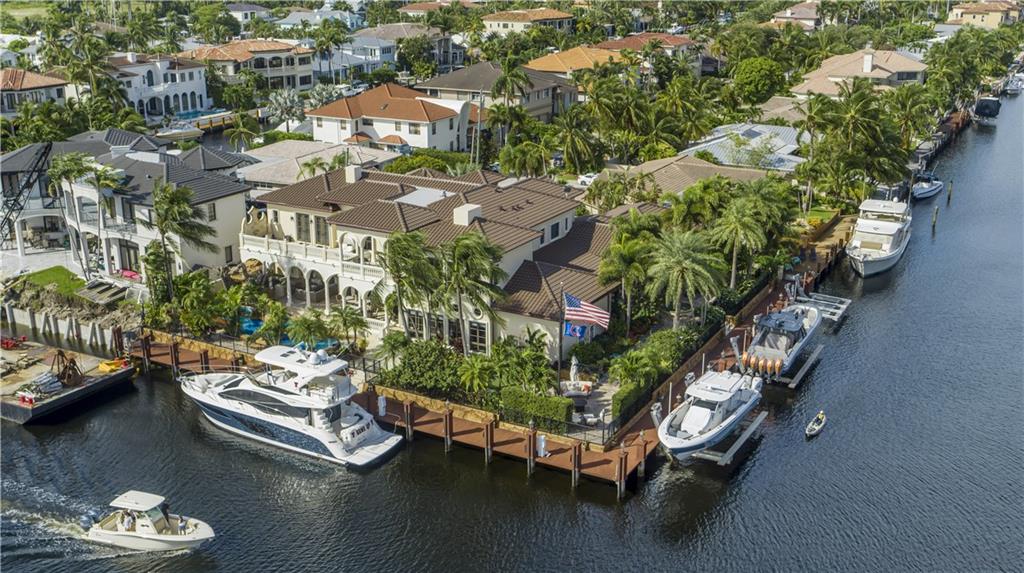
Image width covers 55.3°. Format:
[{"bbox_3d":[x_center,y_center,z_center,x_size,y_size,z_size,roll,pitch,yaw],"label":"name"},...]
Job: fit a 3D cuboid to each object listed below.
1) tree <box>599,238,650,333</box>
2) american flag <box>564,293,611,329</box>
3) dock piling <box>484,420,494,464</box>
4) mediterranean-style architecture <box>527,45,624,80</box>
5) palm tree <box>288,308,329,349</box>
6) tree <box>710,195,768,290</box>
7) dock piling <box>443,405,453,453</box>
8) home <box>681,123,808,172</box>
[{"bbox_3d":[9.383,0.295,78.762,4.200,8.000,4.200,0,18,0],"label":"tree"},{"bbox_3d":[5.044,1.684,67.099,3.100,2.480,0.500,4,20,9],"label":"american flag"},{"bbox_3d":[-1.430,9.840,61.620,0.450,3.100,0.450,11,22,30],"label":"dock piling"},{"bbox_3d":[14.120,-43.500,198.830,20.000,10.200,19.000,10,22,29],"label":"mediterranean-style architecture"},{"bbox_3d":[-16.062,3.568,76.152,3.300,3.400,3.300,0,18,0],"label":"palm tree"},{"bbox_3d":[20.050,-3.690,85.850,5.000,8.000,5.000,11,22,30],"label":"tree"},{"bbox_3d":[-4.260,9.471,64.530,0.500,2.900,0.550,10,21,28],"label":"dock piling"},{"bbox_3d":[34.099,-18.833,136.000,18.000,5.300,24.000,11,22,26],"label":"home"}]

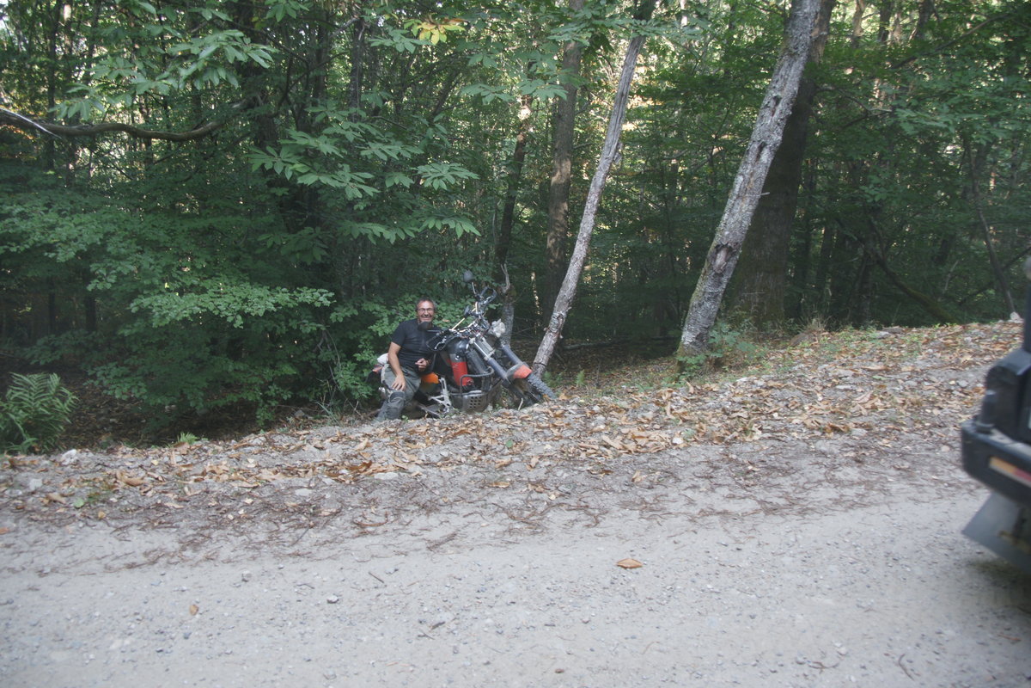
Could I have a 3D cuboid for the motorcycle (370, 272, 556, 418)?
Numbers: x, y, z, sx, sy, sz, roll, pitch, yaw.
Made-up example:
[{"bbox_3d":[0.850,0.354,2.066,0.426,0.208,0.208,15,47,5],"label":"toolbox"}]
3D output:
[{"bbox_3d":[-0.529,0.071,7.500,2.050,1.200,0.850,-6,20,21],"label":"motorcycle"}]

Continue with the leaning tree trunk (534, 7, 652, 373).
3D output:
[{"bbox_3d":[0.810,-1.545,7.925,0.280,3.910,0.260,15,2,0],"label":"leaning tree trunk"}]

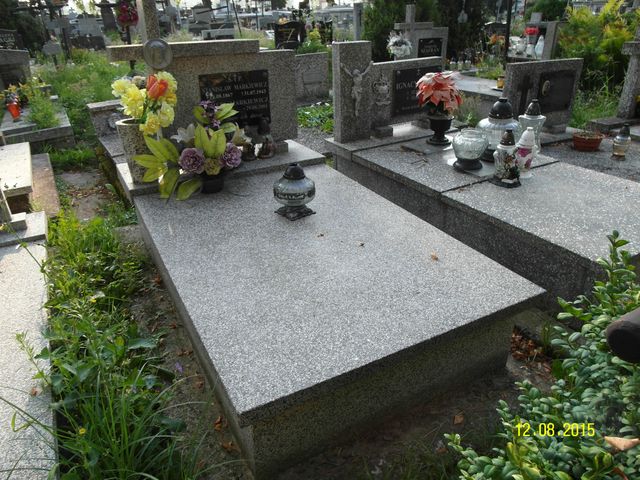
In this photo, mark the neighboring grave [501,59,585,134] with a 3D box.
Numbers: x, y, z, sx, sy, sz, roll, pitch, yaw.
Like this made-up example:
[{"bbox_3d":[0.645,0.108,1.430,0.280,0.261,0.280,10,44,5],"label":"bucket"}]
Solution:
[{"bbox_3d":[1.572,-1.018,3.267,0.810,0.559,0.092,-14,31,-25],"label":"neighboring grave"}]

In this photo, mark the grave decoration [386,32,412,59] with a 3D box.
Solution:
[{"bbox_3d":[1.185,-2.884,6.612,0.387,0.400,0.360,-15,31,-25],"label":"grave decoration"}]

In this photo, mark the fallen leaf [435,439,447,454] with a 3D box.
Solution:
[{"bbox_3d":[0.369,0.638,1.358,0.044,0.022,0.048,-14,31,-25],"label":"fallen leaf"}]

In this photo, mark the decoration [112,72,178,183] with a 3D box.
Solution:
[{"bbox_3d":[-0.930,-0.582,2.326,0.317,0.554,0.282,-14,31,-25],"label":"decoration"}]

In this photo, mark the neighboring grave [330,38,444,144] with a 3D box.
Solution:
[{"bbox_3d":[0.470,-0.997,2.945,0.818,0.607,0.097,-14,31,-25],"label":"neighboring grave"}]

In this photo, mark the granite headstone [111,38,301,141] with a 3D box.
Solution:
[{"bbox_3d":[-0.608,-0.819,2.544,1.010,0.581,0.111,-15,30,-25],"label":"granite headstone"}]

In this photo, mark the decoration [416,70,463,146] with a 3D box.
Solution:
[{"bbox_3d":[0.864,-0.924,3.134,0.309,0.462,0.309,0,28,0],"label":"decoration"}]

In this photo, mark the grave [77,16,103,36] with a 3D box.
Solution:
[{"bbox_3d":[-8.322,-7.725,16.054,0.860,0.660,0.220,-15,31,-25],"label":"grave"}]

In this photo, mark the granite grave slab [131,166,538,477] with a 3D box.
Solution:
[{"bbox_3d":[-0.095,0.117,2.034,1.126,0.326,1.637,-14,31,-25],"label":"granite grave slab"}]

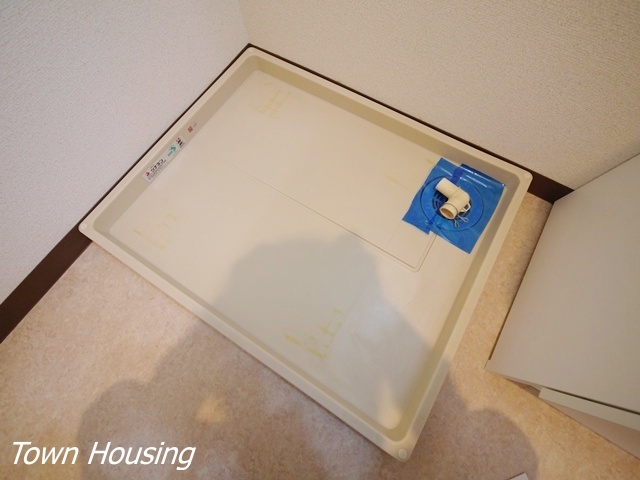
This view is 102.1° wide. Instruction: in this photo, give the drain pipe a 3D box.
[{"bbox_3d":[0.297,-0.092,0.586,0.082,0.038,0.068,42,78,13],"label":"drain pipe"}]

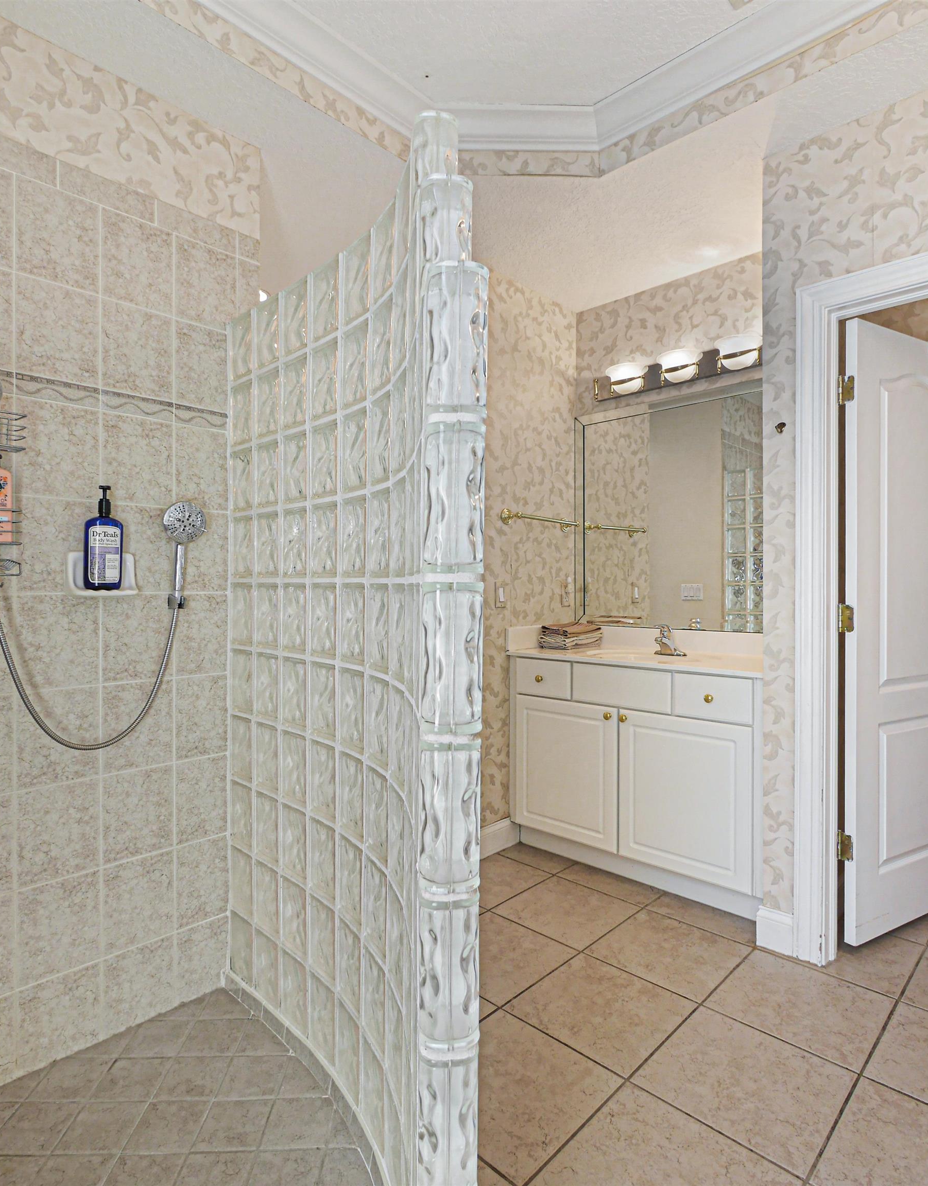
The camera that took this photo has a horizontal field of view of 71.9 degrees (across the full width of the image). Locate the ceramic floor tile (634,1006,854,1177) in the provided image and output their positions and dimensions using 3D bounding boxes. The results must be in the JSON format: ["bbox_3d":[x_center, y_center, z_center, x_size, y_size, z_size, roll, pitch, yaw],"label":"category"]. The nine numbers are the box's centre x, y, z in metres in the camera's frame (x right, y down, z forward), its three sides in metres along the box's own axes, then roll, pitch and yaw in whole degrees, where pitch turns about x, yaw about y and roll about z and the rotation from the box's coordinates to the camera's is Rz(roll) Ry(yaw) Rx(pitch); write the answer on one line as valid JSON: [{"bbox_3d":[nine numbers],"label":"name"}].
[{"bbox_3d":[0.679,1.173,1.547,0.395,0.010,0.395,0,0,44],"label":"ceramic floor tile"}]

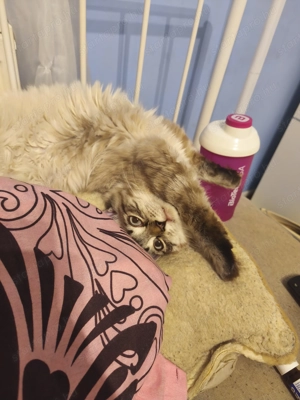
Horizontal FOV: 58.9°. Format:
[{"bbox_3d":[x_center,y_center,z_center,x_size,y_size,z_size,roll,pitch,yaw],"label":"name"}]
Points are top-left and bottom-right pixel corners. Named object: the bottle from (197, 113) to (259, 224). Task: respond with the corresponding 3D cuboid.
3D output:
[{"bbox_3d":[0.130,-0.055,0.474,0.099,0.188,0.099,-14,40,-21],"label":"bottle"}]

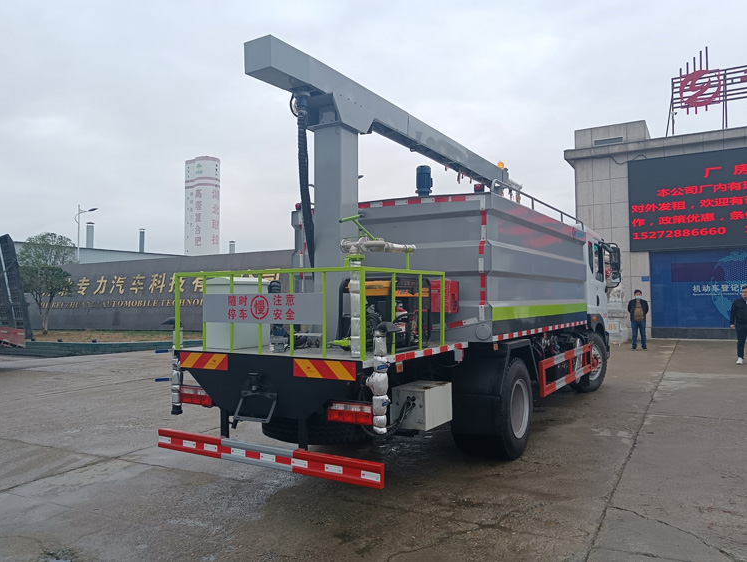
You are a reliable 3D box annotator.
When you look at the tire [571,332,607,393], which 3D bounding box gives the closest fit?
[{"bbox_3d":[3.685,1.391,10.071,0.280,1.000,1.000,-2,-2,44],"label":"tire"}]

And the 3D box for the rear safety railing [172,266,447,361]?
[{"bbox_3d":[-0.517,0.254,4.963,1.858,0.628,1.319,-1,-2,31],"label":"rear safety railing"}]

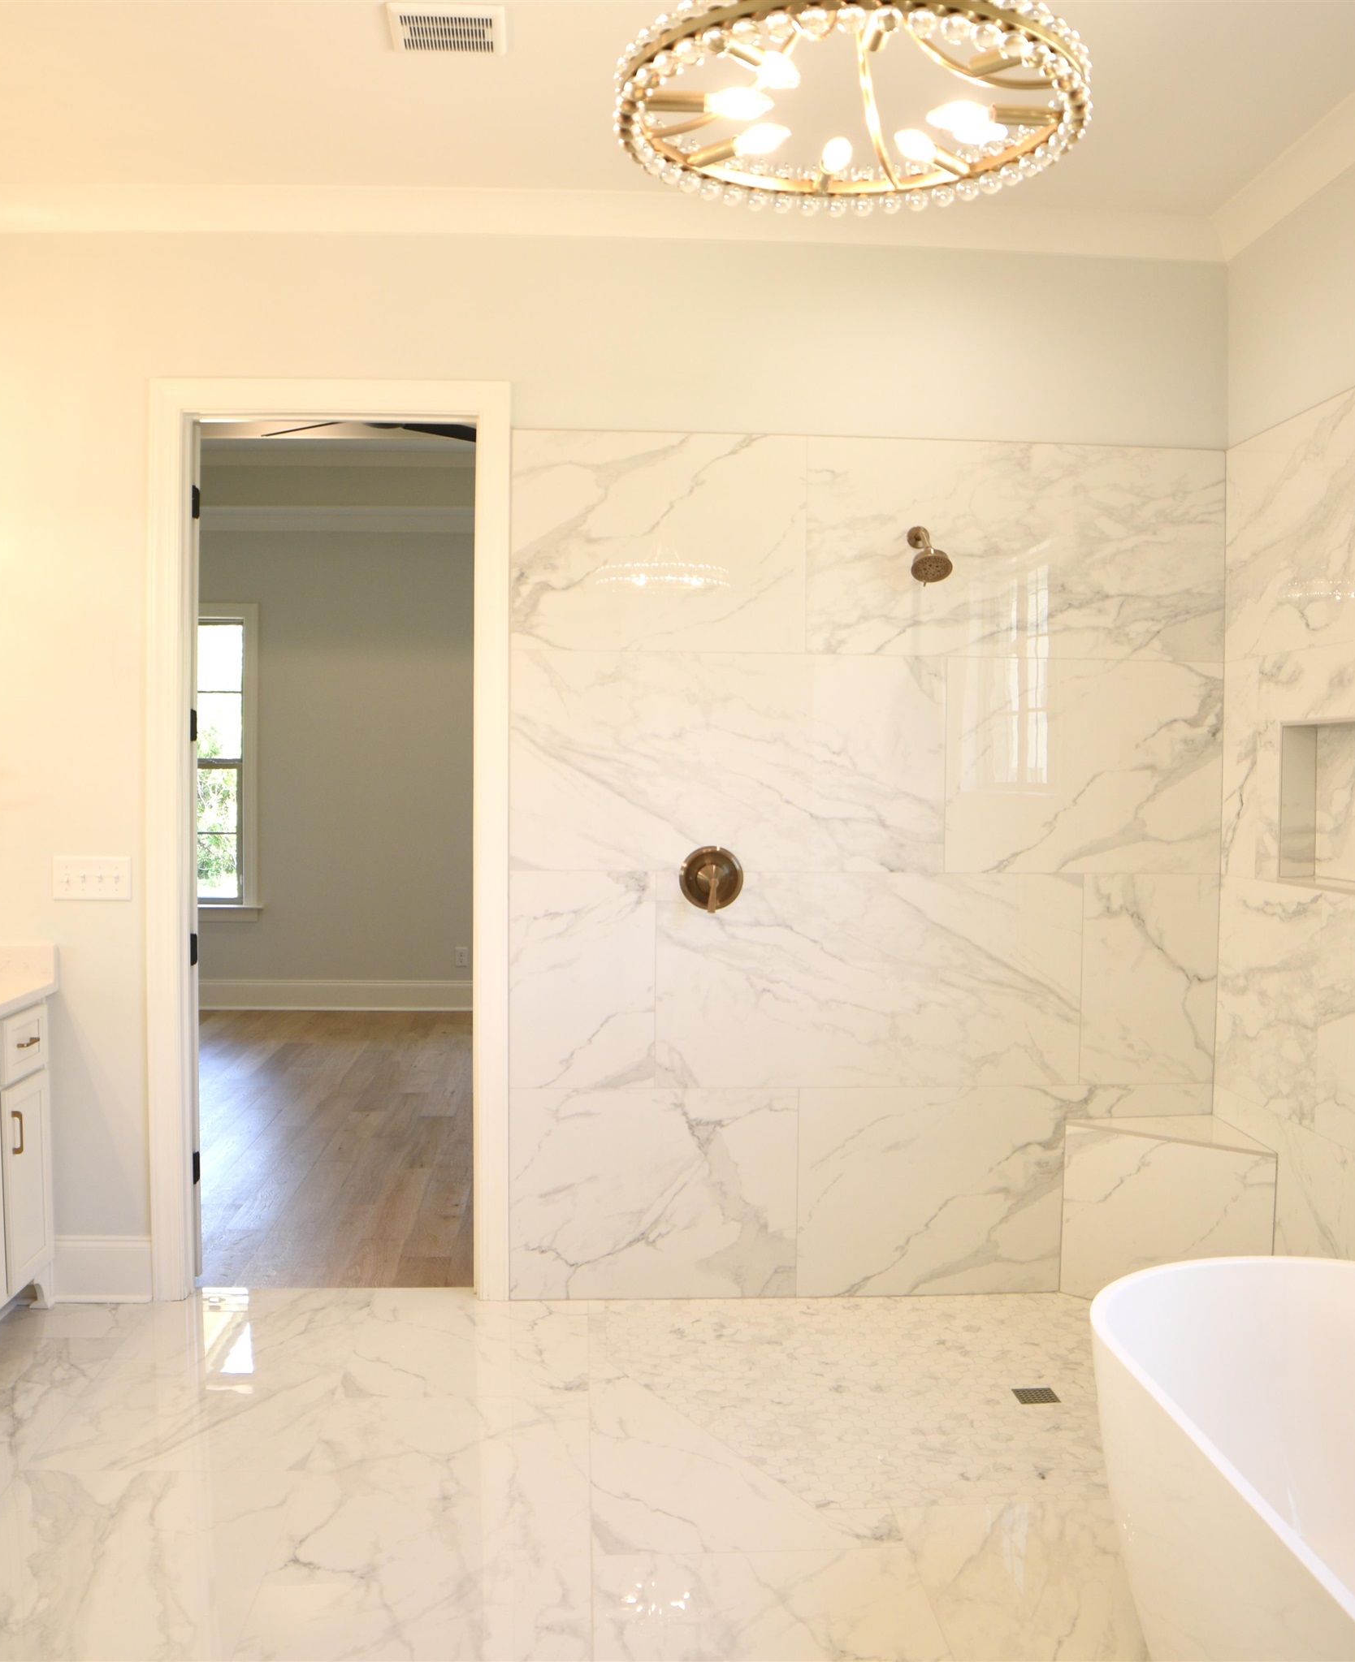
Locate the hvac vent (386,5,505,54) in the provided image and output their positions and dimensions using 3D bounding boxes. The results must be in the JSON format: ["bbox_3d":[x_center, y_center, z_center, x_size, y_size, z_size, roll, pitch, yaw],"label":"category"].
[{"bbox_3d":[-0.484,-1.685,3.073,0.243,0.014,0.194,0,2,-3],"label":"hvac vent"}]

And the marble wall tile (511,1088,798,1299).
[{"bbox_3d":[-0.063,1.009,4.048,0.800,0.589,0.010,0,2,-4],"label":"marble wall tile"}]

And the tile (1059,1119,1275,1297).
[{"bbox_3d":[1.337,1.091,3.990,0.590,0.504,0.012,2,2,40],"label":"tile"}]

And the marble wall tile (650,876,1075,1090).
[{"bbox_3d":[0.541,0.417,4.066,1.200,0.600,0.010,0,2,-4],"label":"marble wall tile"}]

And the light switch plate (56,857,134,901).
[{"bbox_3d":[-1.570,0.130,3.907,0.203,0.118,0.015,0,2,-4],"label":"light switch plate"}]

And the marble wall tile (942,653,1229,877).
[{"bbox_3d":[1.157,-0.182,4.141,0.795,0.610,0.012,0,2,-3],"label":"marble wall tile"}]

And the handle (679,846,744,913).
[{"bbox_3d":[0.099,0.137,4.054,0.178,0.184,0.075,0,2,-3],"label":"handle"}]

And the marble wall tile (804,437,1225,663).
[{"bbox_3d":[0.959,-0.792,4.112,1.195,0.610,0.012,0,2,-3],"label":"marble wall tile"}]

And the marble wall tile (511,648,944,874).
[{"bbox_3d":[0.144,-0.187,4.018,1.206,0.601,0.010,0,2,-4],"label":"marble wall tile"}]

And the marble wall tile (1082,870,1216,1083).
[{"bbox_3d":[1.353,0.428,4.171,0.394,0.609,0.012,0,2,-3],"label":"marble wall tile"}]

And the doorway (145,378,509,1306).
[{"bbox_3d":[-0.939,0.041,4.007,0.961,2.507,0.150,0,2,-4],"label":"doorway"}]

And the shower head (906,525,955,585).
[{"bbox_3d":[0.675,-0.747,3.927,0.114,0.176,0.200,0,2,-4],"label":"shower head"}]

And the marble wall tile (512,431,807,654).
[{"bbox_3d":[-0.047,-0.787,3.984,0.811,0.597,0.010,0,2,-4],"label":"marble wall tile"}]

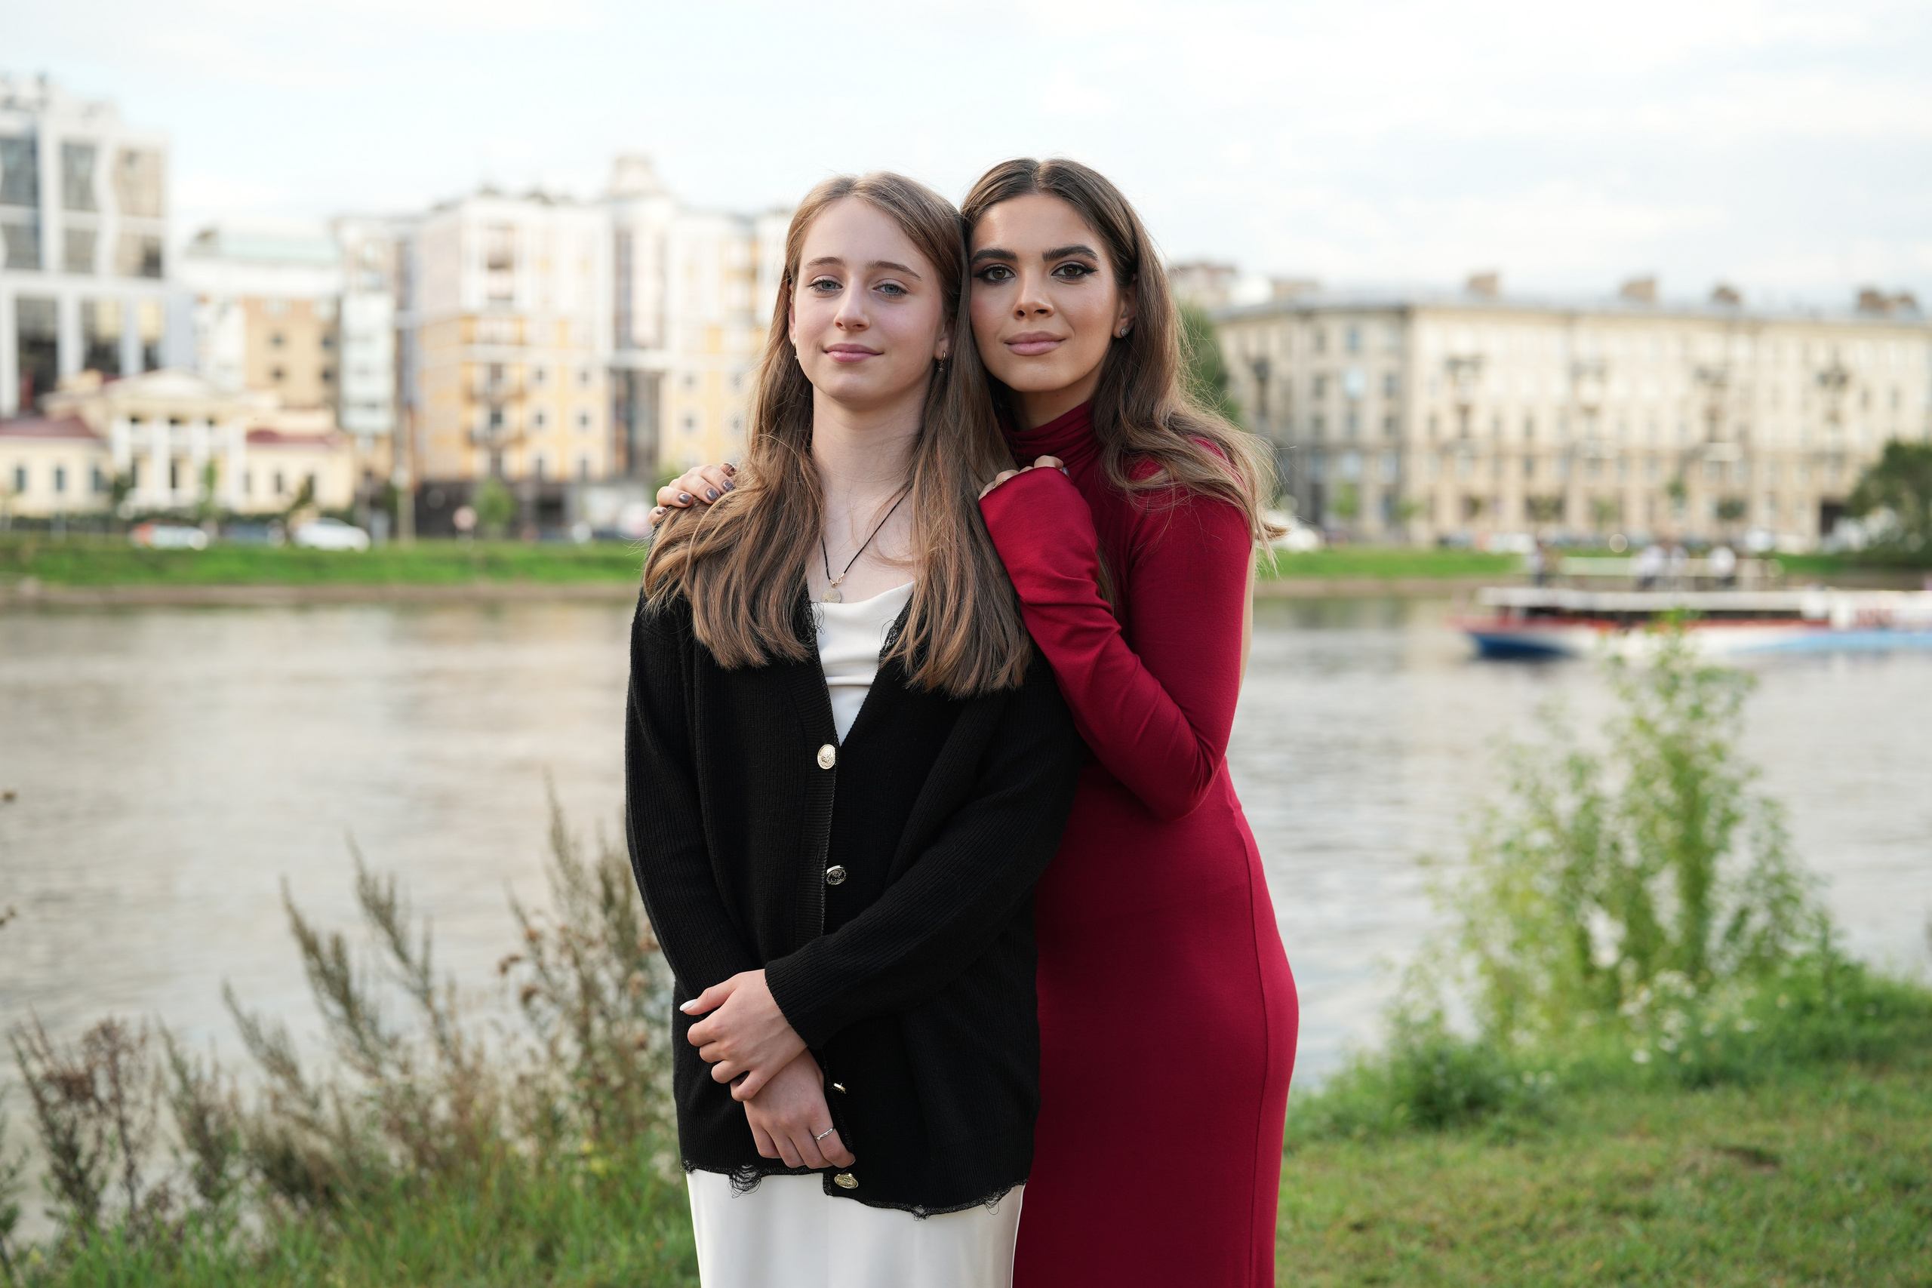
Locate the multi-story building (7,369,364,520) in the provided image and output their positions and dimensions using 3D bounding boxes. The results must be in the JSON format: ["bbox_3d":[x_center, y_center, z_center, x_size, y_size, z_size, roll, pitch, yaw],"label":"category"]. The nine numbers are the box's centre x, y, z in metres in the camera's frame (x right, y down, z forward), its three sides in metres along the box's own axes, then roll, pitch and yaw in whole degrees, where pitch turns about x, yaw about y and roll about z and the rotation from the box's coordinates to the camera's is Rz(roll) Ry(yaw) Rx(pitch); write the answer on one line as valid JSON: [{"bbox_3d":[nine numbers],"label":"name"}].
[{"bbox_3d":[-56.230,-13.470,187.080,23.500,10.840,12.000,-1,3,-30],"label":"multi-story building"}]

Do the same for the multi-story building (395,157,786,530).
[{"bbox_3d":[-27.490,-22.080,203.590,27.000,27.970,18.000,-1,3,-27],"label":"multi-story building"}]

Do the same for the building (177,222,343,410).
[{"bbox_3d":[-66.230,-24.290,251.170,17.500,28.350,14.000,-1,2,-23],"label":"building"}]

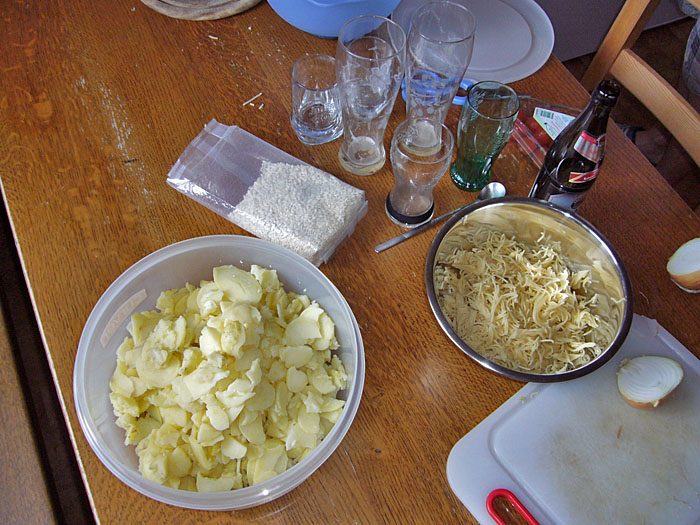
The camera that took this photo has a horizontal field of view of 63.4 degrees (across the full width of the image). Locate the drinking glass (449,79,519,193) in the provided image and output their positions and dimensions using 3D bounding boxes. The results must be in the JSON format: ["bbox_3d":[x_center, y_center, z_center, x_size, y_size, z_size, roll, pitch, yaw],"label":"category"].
[{"bbox_3d":[0.192,-0.179,0.826,0.071,0.153,0.071,6,59,0],"label":"drinking glass"}]

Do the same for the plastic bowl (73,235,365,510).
[{"bbox_3d":[-0.131,0.130,0.634,0.291,0.130,0.291,2,59,-2],"label":"plastic bowl"}]

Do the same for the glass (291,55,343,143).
[{"bbox_3d":[-0.048,-0.252,0.883,0.087,0.109,0.087,6,59,0],"label":"glass"}]

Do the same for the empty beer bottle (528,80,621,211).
[{"bbox_3d":[0.297,-0.134,0.751,0.069,0.245,0.069,36,63,17],"label":"empty beer bottle"}]

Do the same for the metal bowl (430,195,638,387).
[{"bbox_3d":[0.213,0.047,0.722,0.247,0.100,0.247,2,59,-2],"label":"metal bowl"}]

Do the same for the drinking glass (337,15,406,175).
[{"bbox_3d":[0.024,-0.224,0.804,0.085,0.221,0.085,6,59,0],"label":"drinking glass"}]

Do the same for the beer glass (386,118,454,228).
[{"bbox_3d":[0.092,-0.120,0.791,0.079,0.142,0.079,6,59,0],"label":"beer glass"}]

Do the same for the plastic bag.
[{"bbox_3d":[-0.128,-0.114,0.831,0.286,0.045,0.133,29,61,13],"label":"plastic bag"}]

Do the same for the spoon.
[{"bbox_3d":[0.138,-0.069,0.834,0.239,0.022,0.036,-26,64,-18],"label":"spoon"}]

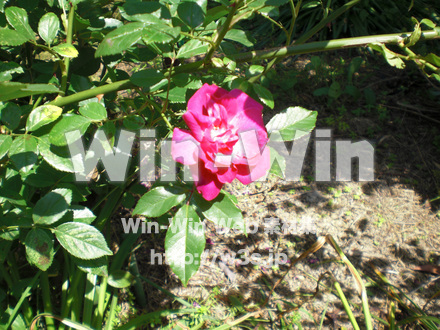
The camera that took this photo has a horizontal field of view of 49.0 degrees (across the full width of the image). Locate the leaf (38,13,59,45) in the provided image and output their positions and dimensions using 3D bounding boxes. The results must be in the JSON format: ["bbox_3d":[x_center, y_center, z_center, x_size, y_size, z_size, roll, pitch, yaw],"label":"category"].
[{"bbox_3d":[-0.198,-0.158,0.560,0.023,0.007,0.049,-4,64,-5],"label":"leaf"}]

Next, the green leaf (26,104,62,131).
[{"bbox_3d":[-0.192,-0.052,0.520,0.026,0.008,0.043,38,58,20],"label":"green leaf"}]

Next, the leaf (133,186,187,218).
[{"bbox_3d":[-0.061,0.036,0.473,0.054,0.008,0.030,-20,53,-8],"label":"leaf"}]

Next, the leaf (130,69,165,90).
[{"bbox_3d":[-0.073,-0.088,0.501,0.040,0.006,0.033,10,54,8],"label":"leaf"}]

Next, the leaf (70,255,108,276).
[{"bbox_3d":[-0.143,0.108,0.544,0.054,0.008,0.028,22,53,18],"label":"leaf"}]

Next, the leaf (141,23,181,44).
[{"bbox_3d":[-0.065,-0.144,0.530,0.044,0.008,0.035,-4,50,-3],"label":"leaf"}]

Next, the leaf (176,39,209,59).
[{"bbox_3d":[-0.032,-0.130,0.540,0.042,0.008,0.024,-27,61,-17],"label":"leaf"}]

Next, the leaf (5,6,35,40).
[{"bbox_3d":[-0.216,-0.155,0.530,0.023,0.008,0.059,-32,68,-22],"label":"leaf"}]

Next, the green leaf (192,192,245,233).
[{"bbox_3d":[-0.001,0.045,0.435,0.060,0.011,0.033,36,65,12],"label":"green leaf"}]

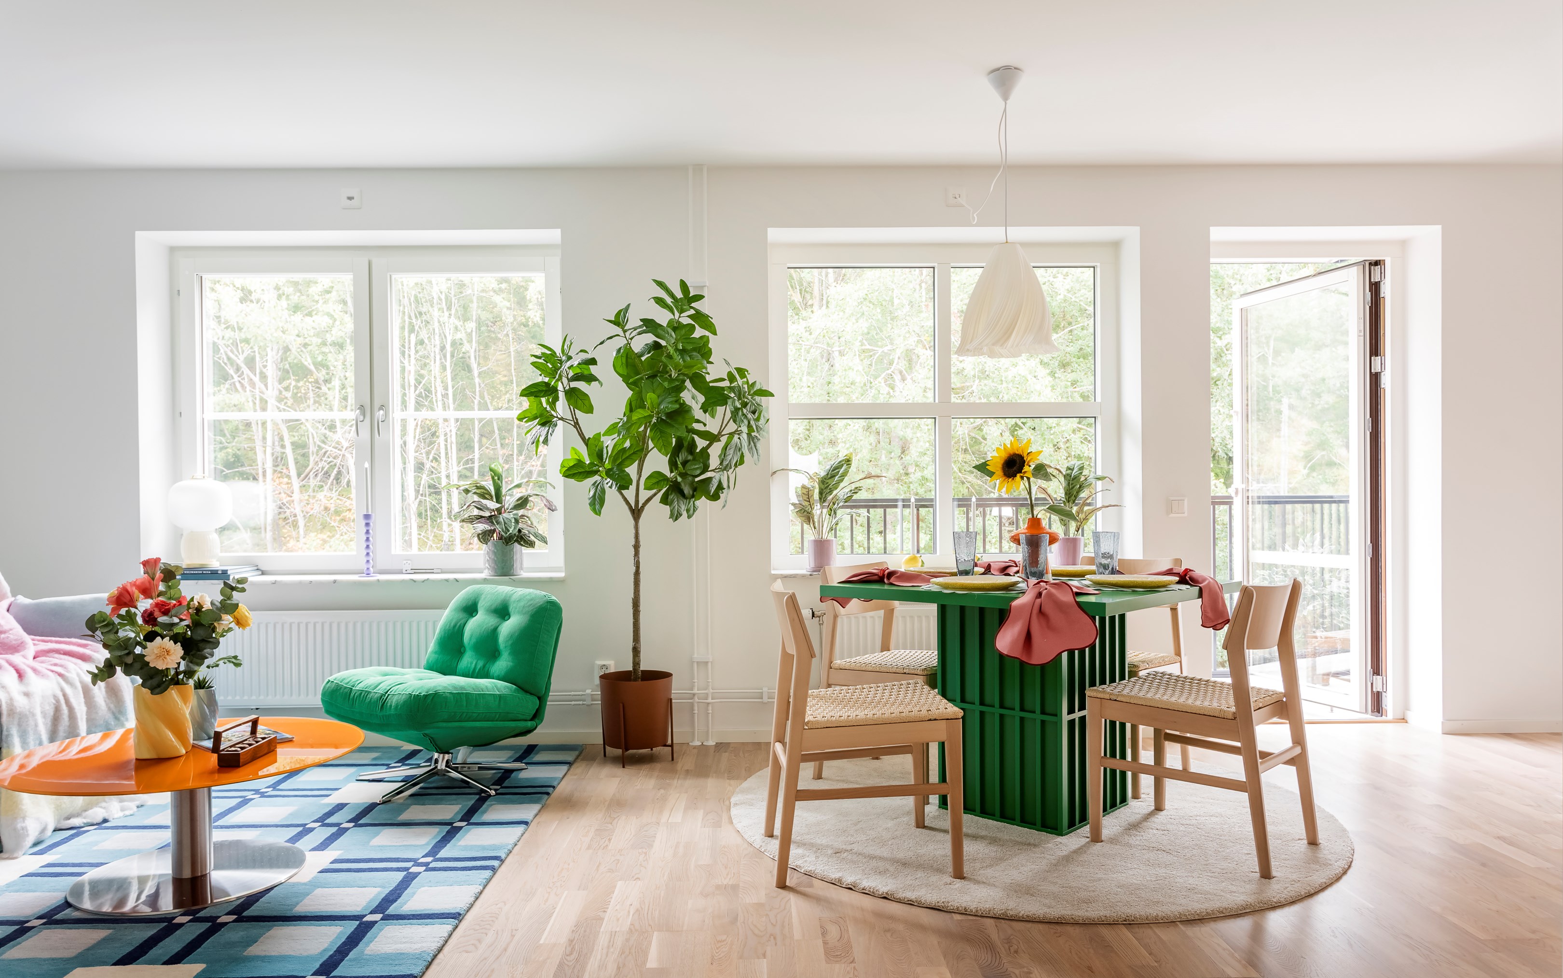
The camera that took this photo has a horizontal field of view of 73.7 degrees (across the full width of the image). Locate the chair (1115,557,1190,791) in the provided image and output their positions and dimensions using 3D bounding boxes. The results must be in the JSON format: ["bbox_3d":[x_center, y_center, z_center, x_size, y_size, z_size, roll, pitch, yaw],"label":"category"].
[{"bbox_3d":[1.203,0.663,3.838,0.460,0.800,0.525,0,1,43],"label":"chair"}]

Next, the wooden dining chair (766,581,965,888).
[{"bbox_3d":[0.216,0.677,3.027,0.525,0.800,0.460,-1,0,-6],"label":"wooden dining chair"}]

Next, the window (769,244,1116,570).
[{"bbox_3d":[0.751,-0.390,4.818,1.610,1.490,0.130,0,-1,-2],"label":"window"}]

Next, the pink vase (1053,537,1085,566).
[{"bbox_3d":[1.260,0.287,4.557,0.135,0.145,0.135,0,0,-1],"label":"pink vase"}]

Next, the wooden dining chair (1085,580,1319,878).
[{"bbox_3d":[1.255,0.656,3.094,0.515,0.785,0.475,-1,-1,44],"label":"wooden dining chair"}]

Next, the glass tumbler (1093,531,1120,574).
[{"bbox_3d":[1.169,0.240,3.749,0.090,0.155,0.090,0,-1,-2],"label":"glass tumbler"}]

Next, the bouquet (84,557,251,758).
[{"bbox_3d":[-1.674,0.460,2.840,0.420,0.530,0.380,0,-1,-2],"label":"bouquet"}]

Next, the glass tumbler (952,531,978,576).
[{"bbox_3d":[0.657,0.243,3.735,0.085,0.157,0.085,-1,-1,0],"label":"glass tumbler"}]

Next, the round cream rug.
[{"bbox_3d":[0.817,1.061,3.559,1.980,0.016,1.980,0,0,0],"label":"round cream rug"}]

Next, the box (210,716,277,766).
[{"bbox_3d":[-1.430,0.671,2.778,0.100,0.095,0.185,-1,-1,9],"label":"box"}]

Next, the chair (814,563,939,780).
[{"bbox_3d":[0.425,0.675,3.829,0.515,0.780,0.475,-1,-1,43],"label":"chair"}]

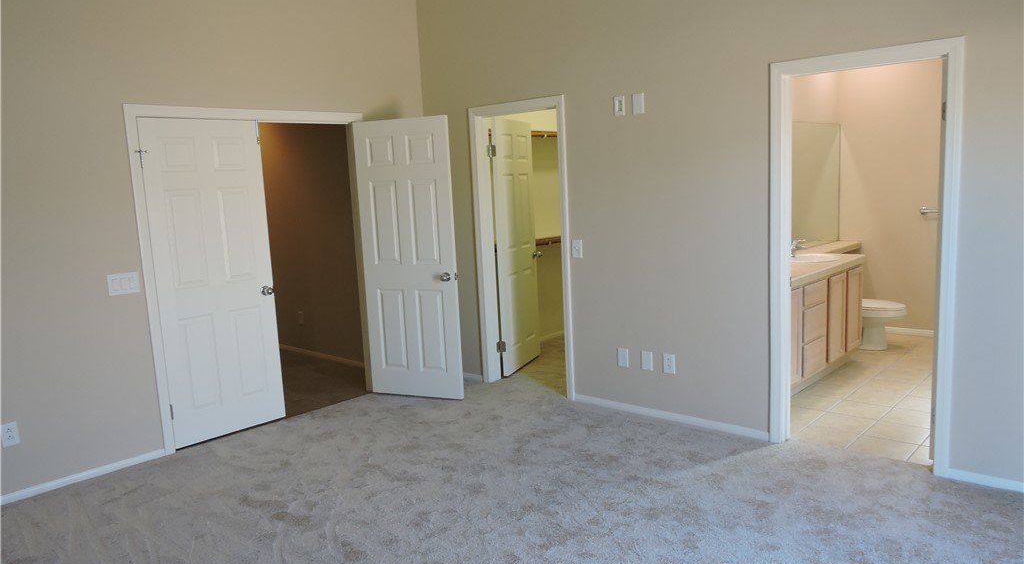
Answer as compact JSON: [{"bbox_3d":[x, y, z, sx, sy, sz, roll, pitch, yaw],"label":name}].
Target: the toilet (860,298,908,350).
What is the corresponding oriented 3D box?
[{"bbox_3d":[2.987,0.198,6.101,0.720,0.730,0.420,4,11,42],"label":"toilet"}]

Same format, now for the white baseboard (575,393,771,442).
[{"bbox_3d":[0.960,0.850,4.553,1.393,0.058,0.013,4,11,42],"label":"white baseboard"}]

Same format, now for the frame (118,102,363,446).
[{"bbox_3d":[-1.664,-0.097,4.852,0.140,2.100,1.650,4,11,42],"label":"frame"}]

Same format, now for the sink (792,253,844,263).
[{"bbox_3d":[2.327,-0.122,5.546,0.430,0.150,0.520,4,11,42],"label":"sink"}]

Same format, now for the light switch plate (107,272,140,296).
[{"bbox_3d":[-2.251,0.013,4.123,0.010,0.117,0.162,4,11,42],"label":"light switch plate"}]

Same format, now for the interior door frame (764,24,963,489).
[{"bbox_3d":[1.803,-0.107,3.688,0.893,2.100,0.140,4,11,42],"label":"interior door frame"}]

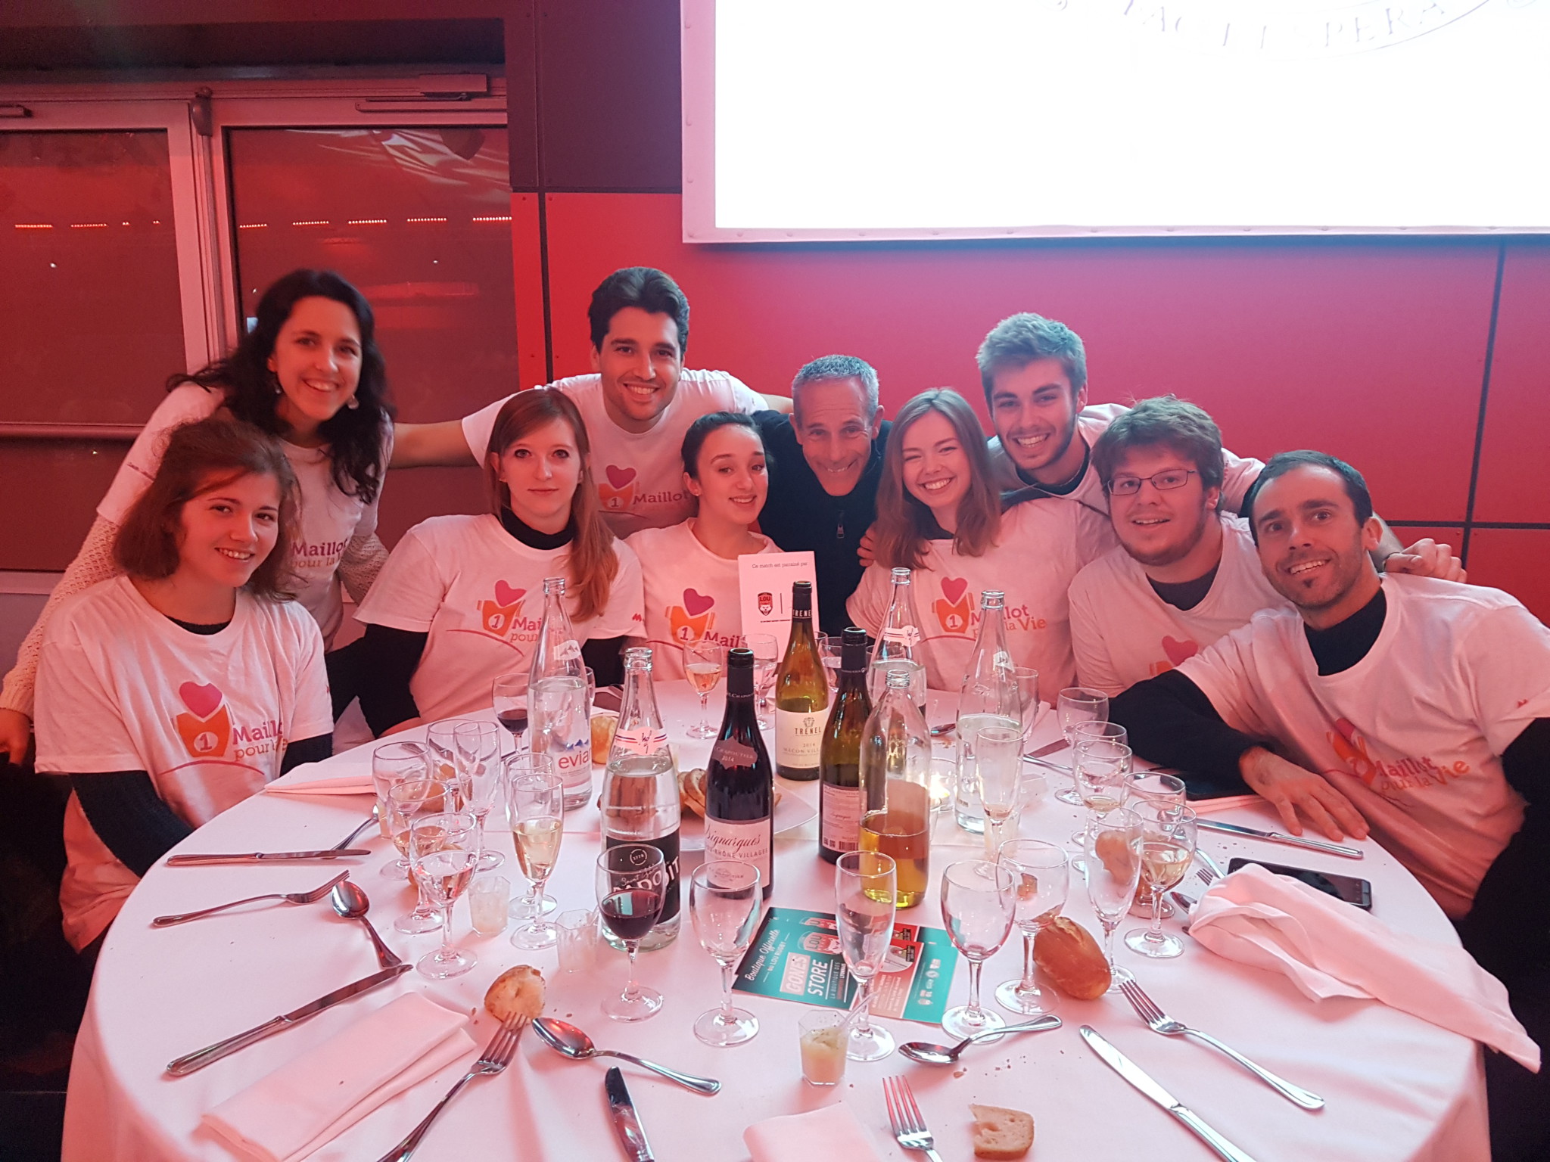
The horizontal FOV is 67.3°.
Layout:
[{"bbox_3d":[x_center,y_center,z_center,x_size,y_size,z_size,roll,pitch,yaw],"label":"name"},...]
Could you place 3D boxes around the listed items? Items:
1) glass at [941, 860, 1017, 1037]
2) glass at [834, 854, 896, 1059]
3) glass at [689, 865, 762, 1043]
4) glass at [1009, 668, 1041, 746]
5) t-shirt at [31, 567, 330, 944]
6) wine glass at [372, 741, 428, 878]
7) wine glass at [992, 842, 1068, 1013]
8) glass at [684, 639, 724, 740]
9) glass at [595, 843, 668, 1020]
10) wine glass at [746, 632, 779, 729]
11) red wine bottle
[{"bbox_3d":[0.194,0.356,1.118,0.071,0.156,0.071,0,11,0],"label":"glass"},{"bbox_3d":[0.086,0.349,1.086,0.057,0.181,0.057,0,11,0],"label":"glass"},{"bbox_3d":[-0.046,0.356,1.112,0.070,0.157,0.070,0,11,0],"label":"glass"},{"bbox_3d":[0.368,0.226,1.762,0.057,0.180,0.057,1,11,0],"label":"glass"},{"bbox_3d":[-0.915,0.268,1.790,0.440,0.550,0.310,-8,14,-39],"label":"t-shirt"},{"bbox_3d":[-0.462,0.287,1.459,0.071,0.156,0.071,1,11,0],"label":"wine glass"},{"bbox_3d":[0.259,0.348,1.174,0.072,0.156,0.072,1,11,0],"label":"wine glass"},{"bbox_3d":[-0.122,0.188,2.009,0.069,0.155,0.069,1,11,0],"label":"glass"},{"bbox_3d":[-0.142,0.348,1.151,0.070,0.156,0.070,0,11,0],"label":"glass"},{"bbox_3d":[-0.026,0.178,2.063,0.067,0.156,0.067,1,11,0],"label":"wine glass"},{"bbox_3d":[-0.041,0.229,1.411,0.084,0.296,0.084,1,11,0],"label":"red wine bottle"}]

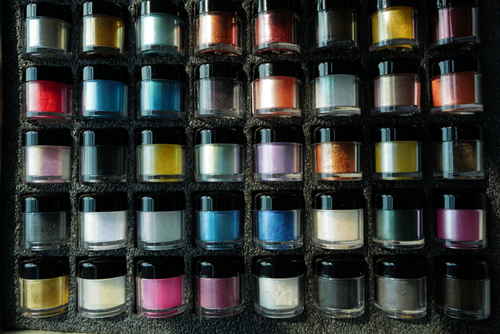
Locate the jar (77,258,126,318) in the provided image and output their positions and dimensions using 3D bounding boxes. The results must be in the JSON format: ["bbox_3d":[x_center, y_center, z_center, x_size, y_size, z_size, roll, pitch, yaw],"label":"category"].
[{"bbox_3d":[-0.102,0.082,0.272,0.034,0.034,0.036,0,87,2],"label":"jar"}]

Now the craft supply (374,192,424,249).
[{"bbox_3d":[0.102,0.035,0.268,0.034,0.034,0.037,-1,88,2],"label":"craft supply"}]

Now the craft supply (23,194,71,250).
[{"bbox_3d":[-0.143,0.038,0.277,0.034,0.034,0.037,-1,88,2],"label":"craft supply"}]

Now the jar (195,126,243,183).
[{"bbox_3d":[-0.021,-0.008,0.275,0.034,0.034,0.037,-1,88,2],"label":"jar"}]

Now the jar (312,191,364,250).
[{"bbox_3d":[0.059,0.035,0.262,0.034,0.034,0.037,0,87,2],"label":"jar"}]

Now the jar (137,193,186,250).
[{"bbox_3d":[-0.062,0.037,0.274,0.034,0.034,0.036,0,87,2],"label":"jar"}]

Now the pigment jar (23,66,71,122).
[{"bbox_3d":[-0.140,-0.049,0.275,0.034,0.034,0.037,0,87,2],"label":"pigment jar"}]

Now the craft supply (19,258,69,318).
[{"bbox_3d":[-0.143,0.082,0.276,0.034,0.034,0.037,-1,88,2],"label":"craft supply"}]

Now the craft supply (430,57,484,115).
[{"bbox_3d":[0.142,-0.053,0.270,0.034,0.034,0.037,-1,88,2],"label":"craft supply"}]

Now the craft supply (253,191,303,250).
[{"bbox_3d":[0.020,0.036,0.271,0.034,0.034,0.036,0,87,2],"label":"craft supply"}]

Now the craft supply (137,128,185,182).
[{"bbox_3d":[-0.060,-0.006,0.269,0.034,0.034,0.037,0,87,2],"label":"craft supply"}]

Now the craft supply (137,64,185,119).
[{"bbox_3d":[-0.063,-0.051,0.279,0.034,0.034,0.036,0,87,2],"label":"craft supply"}]

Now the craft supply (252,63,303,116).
[{"bbox_3d":[0.018,-0.051,0.269,0.034,0.034,0.037,0,87,2],"label":"craft supply"}]

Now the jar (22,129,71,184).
[{"bbox_3d":[-0.140,-0.006,0.272,0.034,0.034,0.037,0,87,2],"label":"jar"}]

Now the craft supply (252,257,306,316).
[{"bbox_3d":[0.020,0.081,0.269,0.034,0.034,0.036,0,87,2],"label":"craft supply"}]

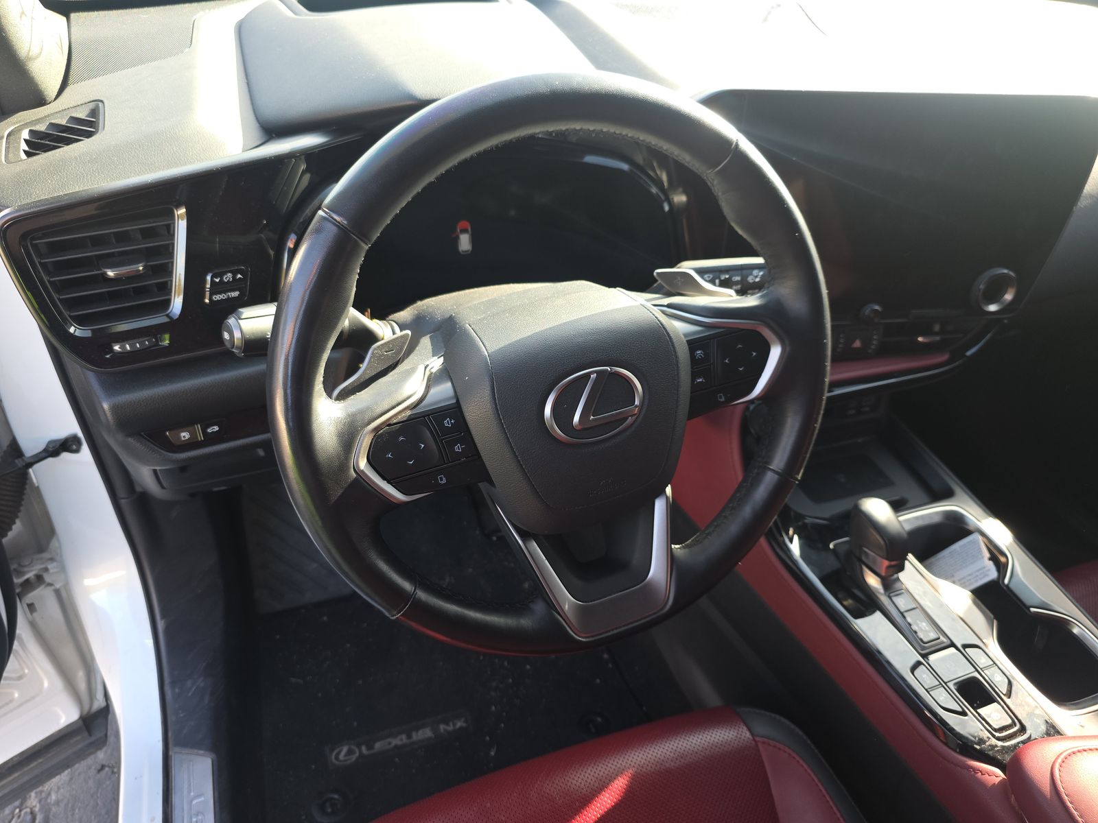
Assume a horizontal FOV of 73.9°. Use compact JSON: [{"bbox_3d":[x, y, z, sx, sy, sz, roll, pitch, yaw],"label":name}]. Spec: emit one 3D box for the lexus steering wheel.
[{"bbox_3d":[0.010,-0.021,0.489,0.370,0.370,0.105,-16,19,-15],"label":"lexus steering wheel"}]

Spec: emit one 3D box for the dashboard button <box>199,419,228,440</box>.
[{"bbox_3d":[-0.276,0.015,0.600,0.020,0.016,0.008,-13,33,-16],"label":"dashboard button"}]

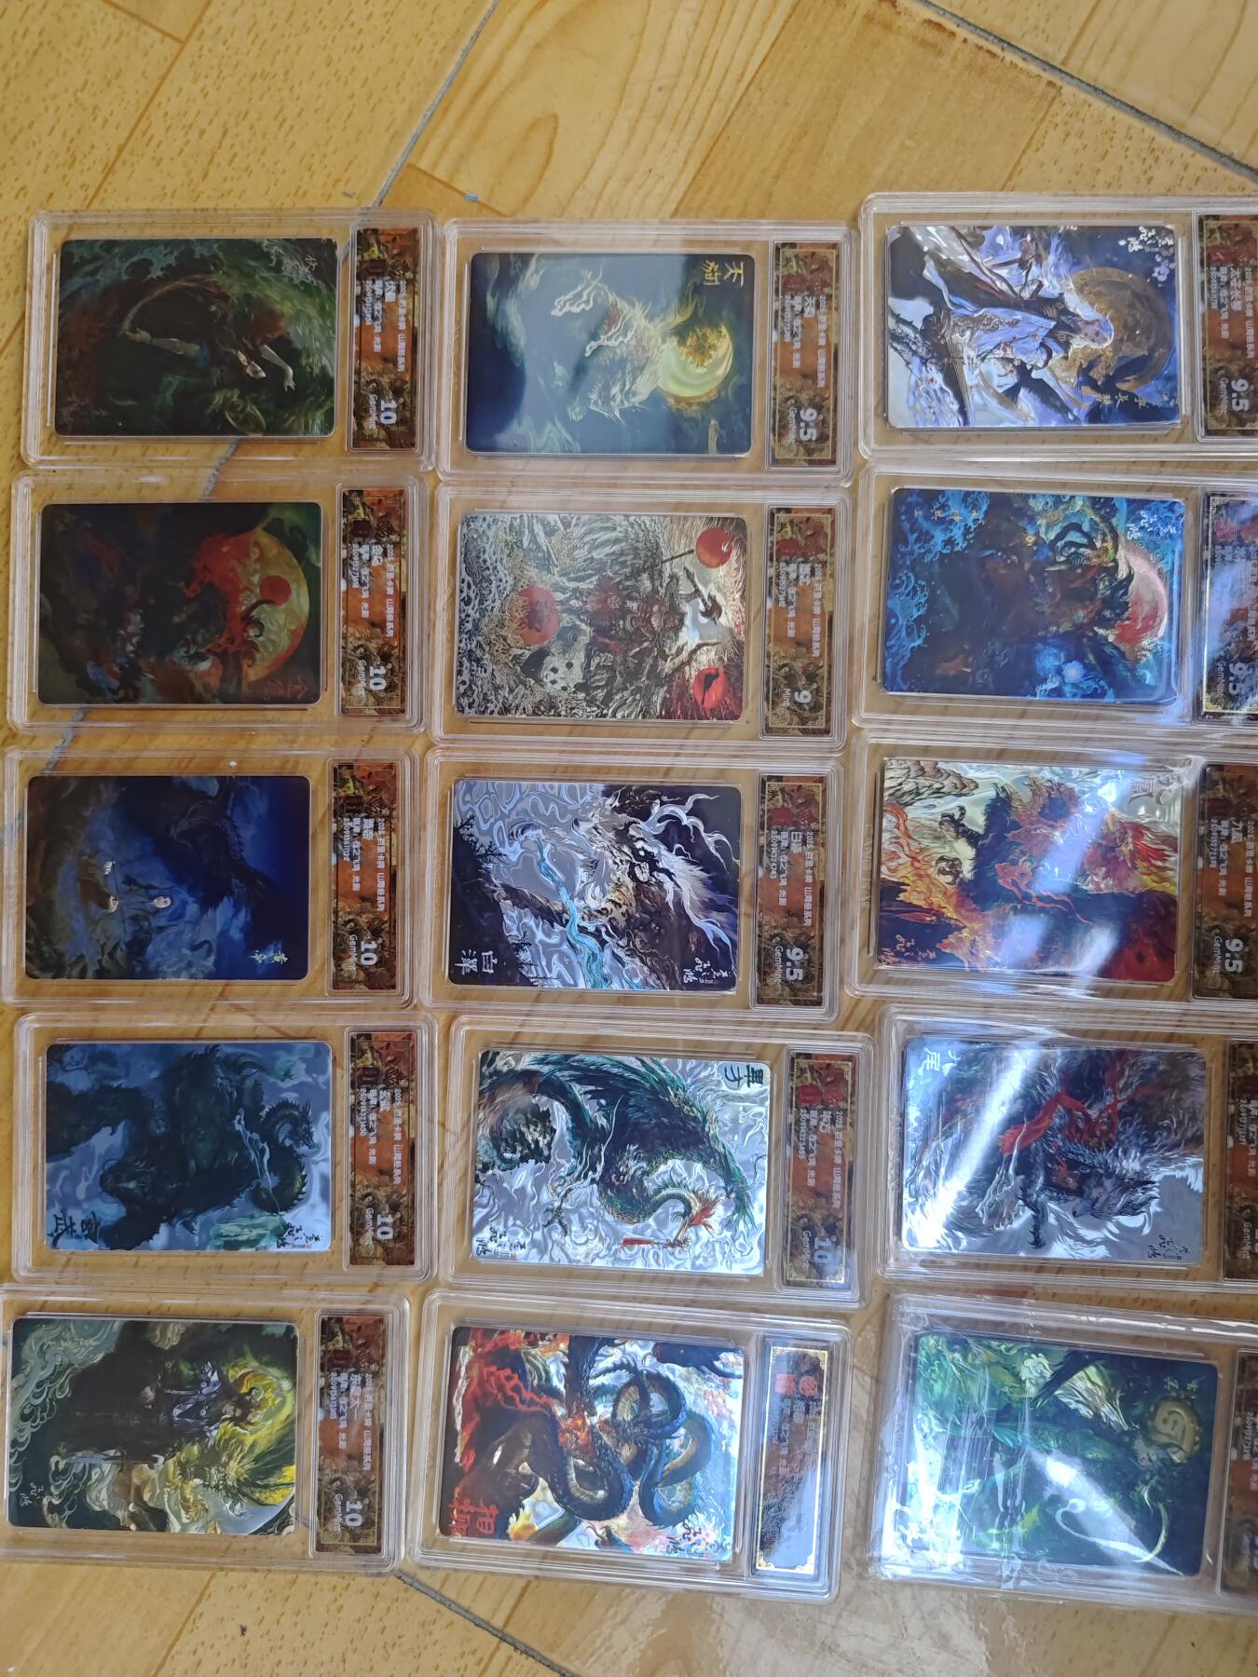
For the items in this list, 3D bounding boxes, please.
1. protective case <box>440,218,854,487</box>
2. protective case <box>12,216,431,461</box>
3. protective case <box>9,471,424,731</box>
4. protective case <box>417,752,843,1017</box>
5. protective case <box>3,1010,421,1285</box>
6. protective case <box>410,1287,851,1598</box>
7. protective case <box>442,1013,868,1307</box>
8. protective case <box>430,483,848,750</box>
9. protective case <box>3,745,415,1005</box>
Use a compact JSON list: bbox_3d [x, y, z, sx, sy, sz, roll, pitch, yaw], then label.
[{"bbox_3d":[0.006,-0.150,0.345,0.128,0.006,0.080,1,88,2],"label":"protective case"},{"bbox_3d":[-0.125,-0.157,0.349,0.128,0.006,0.080,1,88,2],"label":"protective case"},{"bbox_3d":[-0.128,-0.073,0.346,0.128,0.006,0.080,0,88,2],"label":"protective case"},{"bbox_3d":[0.001,0.015,0.340,0.128,0.006,0.080,1,88,2],"label":"protective case"},{"bbox_3d":[-0.124,0.094,0.341,0.128,0.006,0.080,0,88,2],"label":"protective case"},{"bbox_3d":[0.000,0.183,0.335,0.128,0.006,0.080,3,88,2],"label":"protective case"},{"bbox_3d":[0.009,0.098,0.337,0.128,0.006,0.080,2,88,2],"label":"protective case"},{"bbox_3d":[0.003,-0.068,0.343,0.128,0.006,0.080,1,88,2],"label":"protective case"},{"bbox_3d":[-0.131,0.012,0.344,0.128,0.006,0.080,0,88,2],"label":"protective case"}]

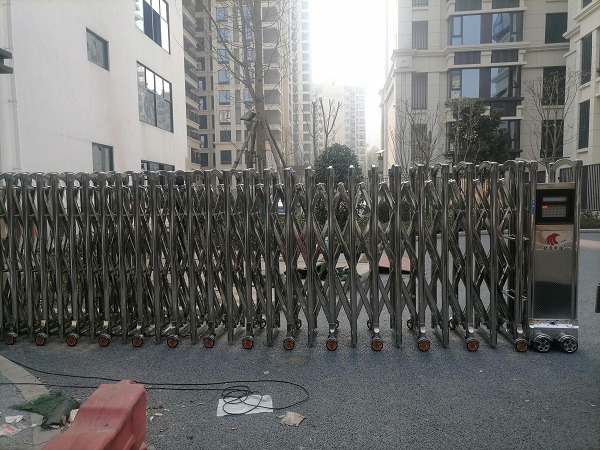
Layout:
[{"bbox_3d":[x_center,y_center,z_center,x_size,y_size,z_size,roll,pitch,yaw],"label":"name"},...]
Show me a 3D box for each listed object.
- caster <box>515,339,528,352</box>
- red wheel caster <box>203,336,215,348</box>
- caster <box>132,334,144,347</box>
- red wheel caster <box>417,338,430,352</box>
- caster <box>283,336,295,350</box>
[{"bbox_3d":[1.908,1.035,4.025,0.100,0.112,0.055,0,5,5],"label":"caster"},{"bbox_3d":[-0.818,1.056,4.237,0.100,0.112,0.055,0,5,5],"label":"red wheel caster"},{"bbox_3d":[-1.489,1.068,4.315,0.106,0.112,0.055,-1,4,5],"label":"caster"},{"bbox_3d":[1.083,1.042,4.083,0.100,0.112,0.055,0,5,5],"label":"red wheel caster"},{"bbox_3d":[-0.093,1.052,4.167,0.100,0.112,0.055,0,5,5],"label":"caster"}]

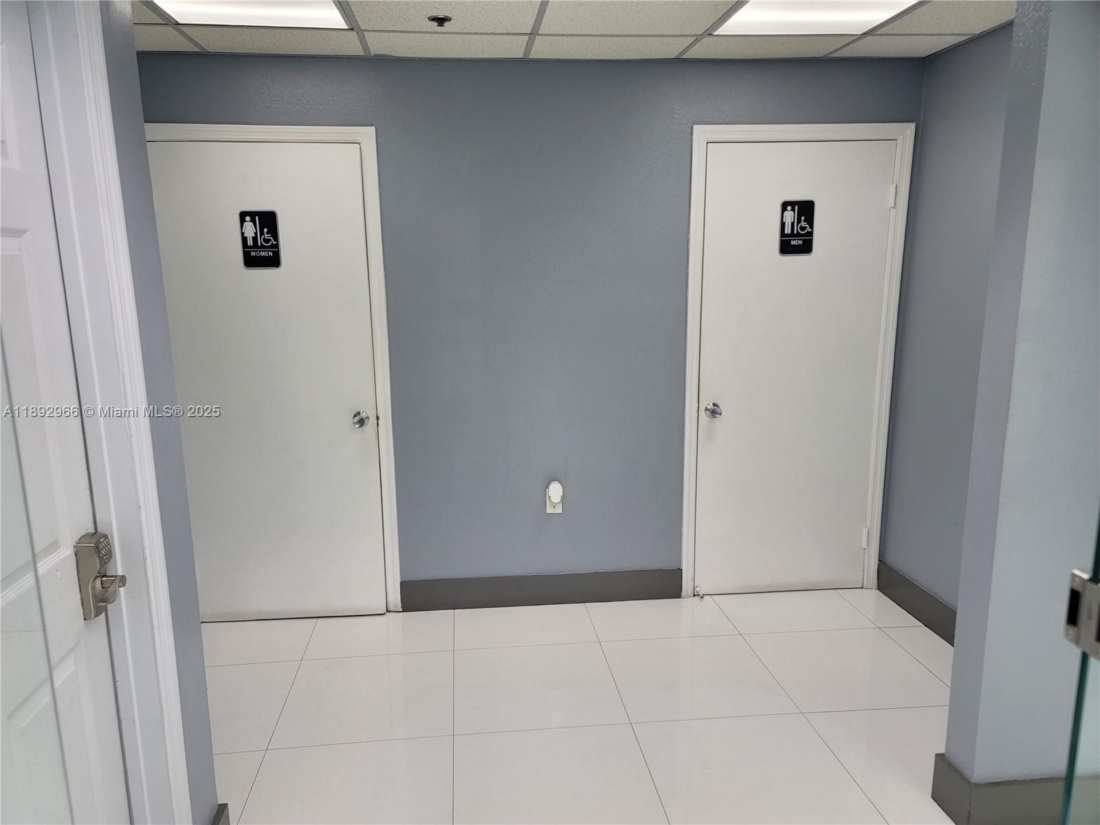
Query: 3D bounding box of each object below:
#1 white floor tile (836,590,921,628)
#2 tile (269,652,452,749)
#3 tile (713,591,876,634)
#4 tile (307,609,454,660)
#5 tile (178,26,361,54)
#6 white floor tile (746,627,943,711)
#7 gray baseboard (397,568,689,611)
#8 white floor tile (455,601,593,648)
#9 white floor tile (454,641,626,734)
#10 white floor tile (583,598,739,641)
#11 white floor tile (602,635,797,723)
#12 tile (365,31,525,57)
[{"bbox_3d":[1.481,0.884,3.616,0.182,0.014,0.387,-2,11,-6],"label":"white floor tile"},{"bbox_3d":[-0.653,1.041,2.902,0.603,0.014,0.589,-2,11,-6],"label":"tile"},{"bbox_3d":[1.090,0.895,3.574,0.603,0.014,0.387,-2,11,-6],"label":"tile"},{"bbox_3d":[-0.707,0.949,3.379,0.603,0.014,0.387,-2,11,-6],"label":"tile"},{"bbox_3d":[-0.997,-1.368,2.915,0.598,0.016,0.378,-2,11,-6],"label":"tile"},{"bbox_3d":[1.145,0.987,3.097,0.603,0.014,0.589,-2,11,-6],"label":"white floor tile"},{"bbox_3d":[-0.028,0.811,3.636,1.293,0.145,0.016,-2,11,-6],"label":"gray baseboard"},{"bbox_3d":[-0.108,0.931,3.444,0.603,0.014,0.387,-2,11,-6],"label":"white floor tile"},{"bbox_3d":[-0.054,1.023,2.967,0.603,0.014,0.589,-2,11,-6],"label":"white floor tile"},{"bbox_3d":[0.491,0.913,3.509,0.603,0.014,0.387,-2,11,-6],"label":"white floor tile"},{"bbox_3d":[0.546,1.005,3.032,0.603,0.014,0.589,-2,11,-6],"label":"white floor tile"},{"bbox_3d":[-0.384,-1.389,2.990,0.609,0.016,0.361,-2,11,-6],"label":"tile"}]

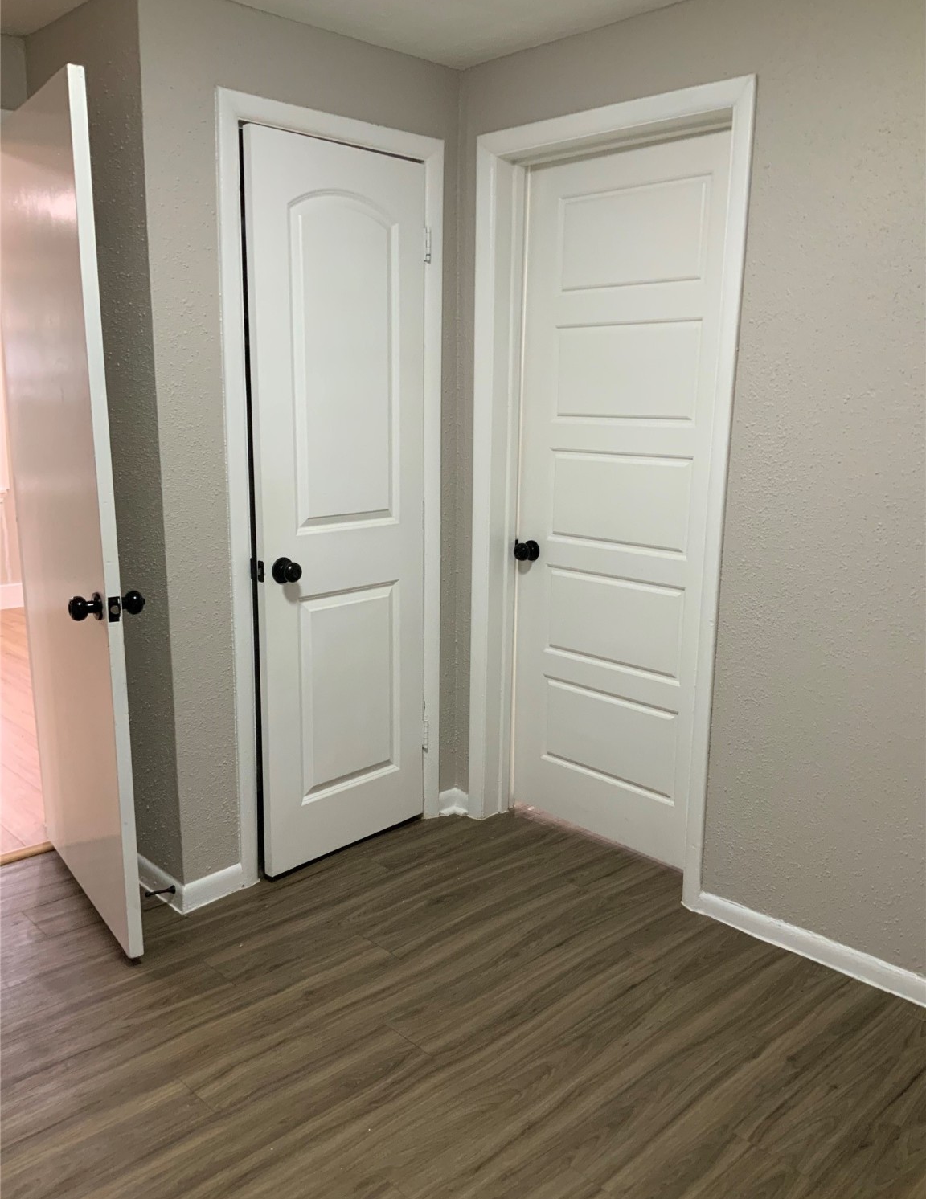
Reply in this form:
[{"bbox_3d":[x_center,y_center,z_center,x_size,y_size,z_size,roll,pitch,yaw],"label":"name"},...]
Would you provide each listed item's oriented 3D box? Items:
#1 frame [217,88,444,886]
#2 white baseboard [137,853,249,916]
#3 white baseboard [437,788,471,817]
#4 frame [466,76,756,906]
[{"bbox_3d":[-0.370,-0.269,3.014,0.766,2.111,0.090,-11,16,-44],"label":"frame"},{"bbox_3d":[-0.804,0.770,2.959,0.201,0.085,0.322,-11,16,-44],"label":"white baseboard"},{"bbox_3d":[-0.030,0.677,3.464,0.082,0.083,0.082,-11,16,-44],"label":"white baseboard"},{"bbox_3d":[0.397,-0.260,2.985,0.141,2.123,0.900,-11,16,-44],"label":"frame"}]

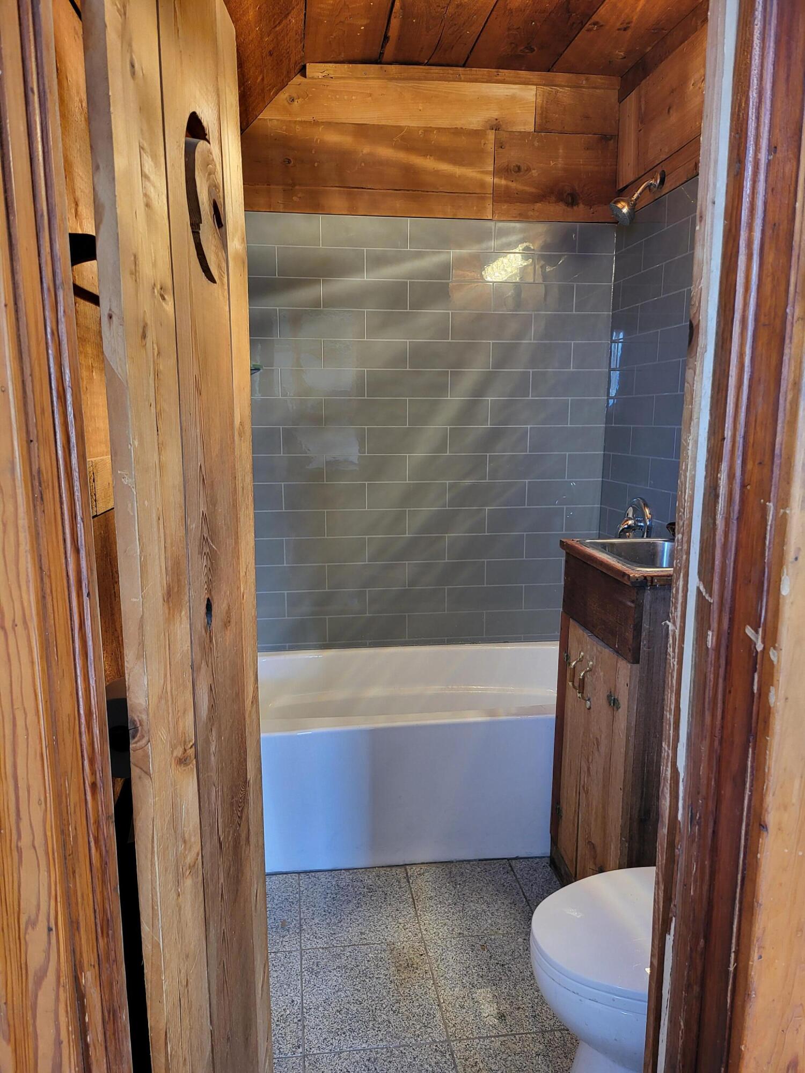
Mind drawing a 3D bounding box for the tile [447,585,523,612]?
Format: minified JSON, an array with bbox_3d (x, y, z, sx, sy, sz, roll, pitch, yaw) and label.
[{"bbox_3d":[0.322,0.242,2.902,0.304,0.101,0.009,-1,11,-7],"label":"tile"}]

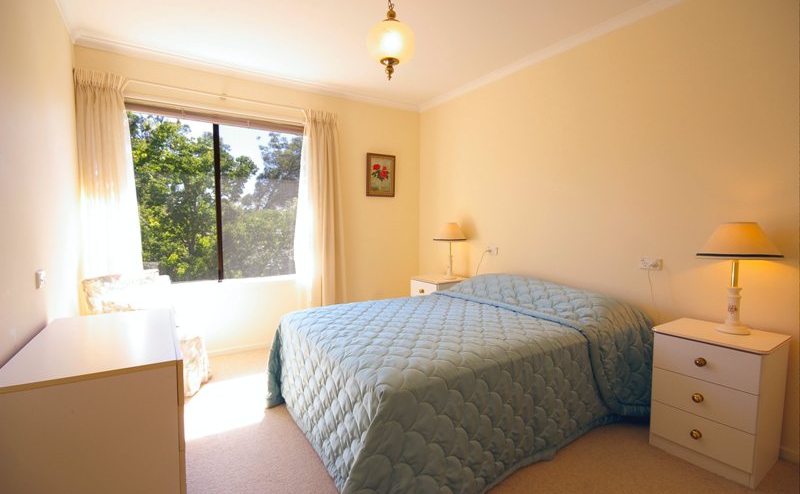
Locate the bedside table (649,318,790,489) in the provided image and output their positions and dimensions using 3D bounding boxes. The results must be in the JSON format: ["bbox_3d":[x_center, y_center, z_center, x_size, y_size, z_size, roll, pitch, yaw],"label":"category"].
[{"bbox_3d":[1.576,0.726,1.771,0.425,0.600,0.415,-2,4,-34],"label":"bedside table"}]

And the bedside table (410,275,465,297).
[{"bbox_3d":[0.411,0.624,3.496,0.425,0.600,0.410,-2,4,-34],"label":"bedside table"}]

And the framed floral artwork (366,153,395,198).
[{"bbox_3d":[-0.197,-0.764,3.811,0.352,0.448,0.025,-1,4,-31],"label":"framed floral artwork"}]

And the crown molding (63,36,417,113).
[{"bbox_3d":[-1.026,-1.501,3.263,2.953,0.070,0.070,-1,4,-31],"label":"crown molding"}]

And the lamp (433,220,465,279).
[{"bbox_3d":[0.474,0.052,3.463,0.310,0.550,0.310,0,3,0],"label":"lamp"}]

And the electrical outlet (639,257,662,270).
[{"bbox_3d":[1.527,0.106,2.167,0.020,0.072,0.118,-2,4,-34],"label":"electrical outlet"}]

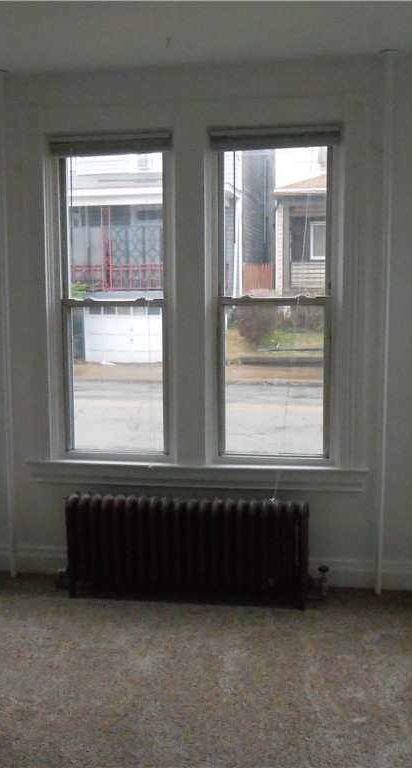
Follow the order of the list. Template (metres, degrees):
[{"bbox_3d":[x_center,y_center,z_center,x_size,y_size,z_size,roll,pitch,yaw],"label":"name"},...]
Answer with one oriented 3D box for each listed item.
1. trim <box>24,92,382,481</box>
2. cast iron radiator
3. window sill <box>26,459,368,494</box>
[{"bbox_3d":[-0.062,-0.486,3.934,1.755,1.840,0.100,1,7,8],"label":"trim"},{"bbox_3d":[-0.091,0.816,3.876,1.205,0.510,0.220,1,7,8],"label":"cast iron radiator"},{"bbox_3d":[-0.070,0.475,4.045,1.785,0.105,0.120,1,7,8],"label":"window sill"}]

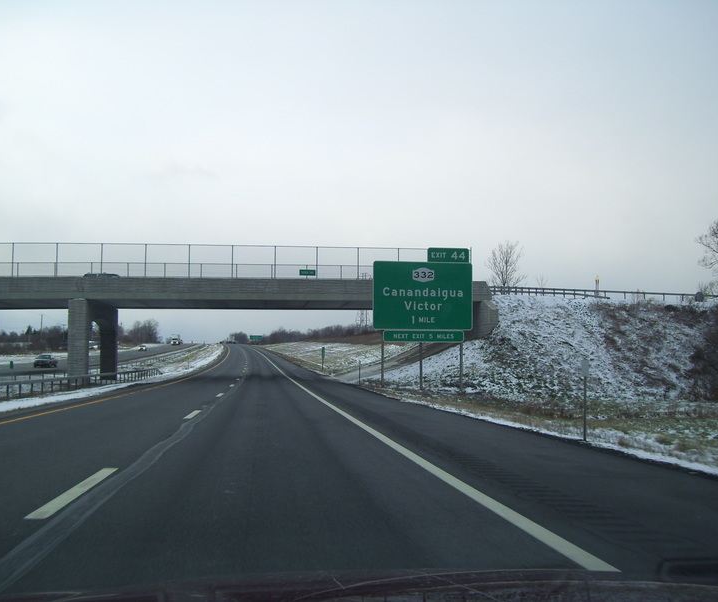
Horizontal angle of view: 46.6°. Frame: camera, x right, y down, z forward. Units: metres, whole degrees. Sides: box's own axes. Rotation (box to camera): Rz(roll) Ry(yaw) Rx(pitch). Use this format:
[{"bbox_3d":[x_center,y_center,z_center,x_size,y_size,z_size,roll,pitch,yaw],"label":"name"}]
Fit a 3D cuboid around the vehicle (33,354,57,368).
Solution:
[{"bbox_3d":[-36.037,6.949,96.000,1.840,1.630,5.000,1,-4,-8],"label":"vehicle"}]

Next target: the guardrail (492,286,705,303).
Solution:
[{"bbox_3d":[19.402,-0.460,67.200,19.200,0.850,0.300,1,-4,-14],"label":"guardrail"}]

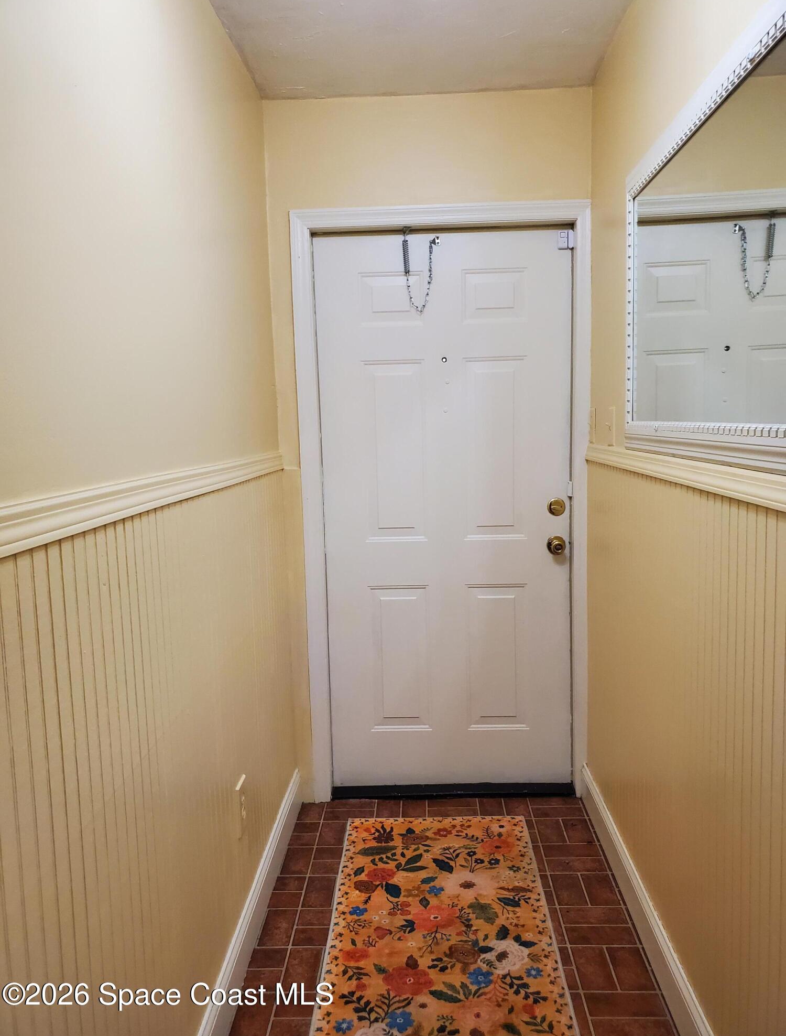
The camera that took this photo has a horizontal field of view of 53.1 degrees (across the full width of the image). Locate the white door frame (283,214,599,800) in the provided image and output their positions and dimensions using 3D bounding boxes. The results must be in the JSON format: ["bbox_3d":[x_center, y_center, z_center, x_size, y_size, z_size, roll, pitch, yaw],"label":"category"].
[{"bbox_3d":[0.192,-0.011,2.896,1.029,2.148,0.125,-1,7,2],"label":"white door frame"}]

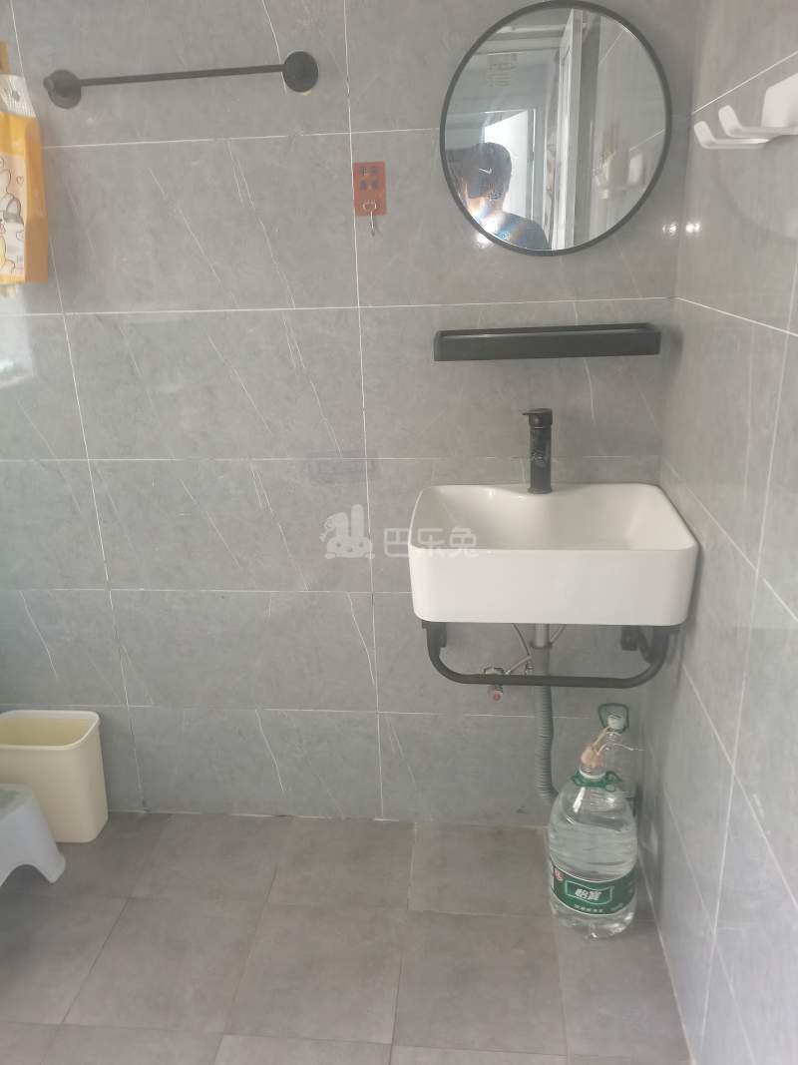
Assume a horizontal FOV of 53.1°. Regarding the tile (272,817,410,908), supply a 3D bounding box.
[{"bbox_3d":[-0.122,0.754,1.831,0.304,0.012,0.277,0,19,5],"label":"tile"}]

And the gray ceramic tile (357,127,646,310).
[{"bbox_3d":[0.211,-0.583,1.479,0.587,0.302,0.012,0,19,5],"label":"gray ceramic tile"}]

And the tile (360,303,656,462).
[{"bbox_3d":[0.228,-0.296,1.576,0.600,0.302,0.010,0,20,6],"label":"tile"}]

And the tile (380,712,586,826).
[{"bbox_3d":[0.255,0.559,1.878,0.600,0.302,0.010,0,20,6],"label":"tile"}]

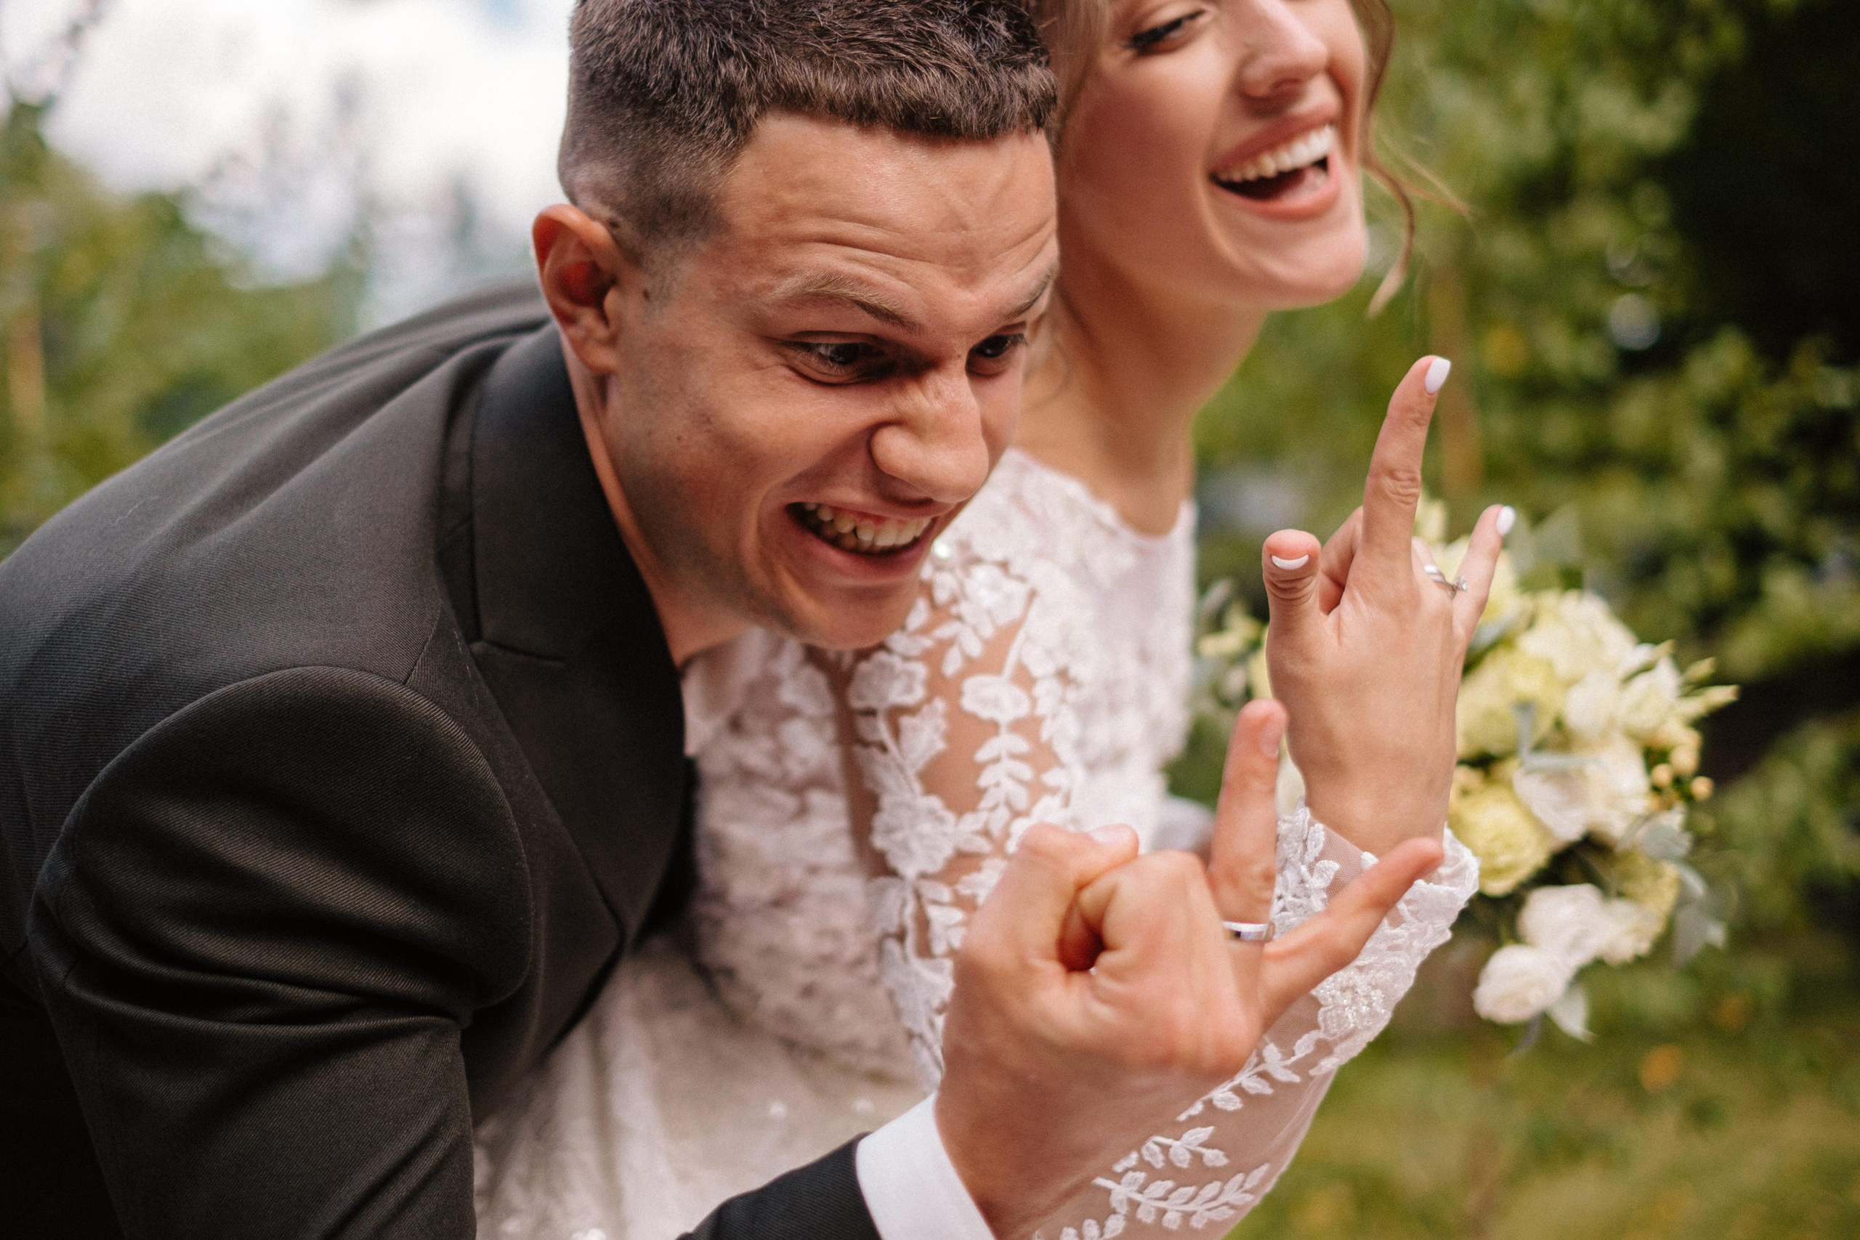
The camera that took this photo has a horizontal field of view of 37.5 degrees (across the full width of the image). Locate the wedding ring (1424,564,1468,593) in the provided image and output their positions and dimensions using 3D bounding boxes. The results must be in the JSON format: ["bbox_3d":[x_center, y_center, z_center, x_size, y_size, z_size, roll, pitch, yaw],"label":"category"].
[{"bbox_3d":[0.168,-0.010,0.920,0.022,0.020,0.006,-29,43,8],"label":"wedding ring"}]

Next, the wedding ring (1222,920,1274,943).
[{"bbox_3d":[0.093,0.094,0.825,0.021,0.005,0.021,4,-1,6],"label":"wedding ring"}]

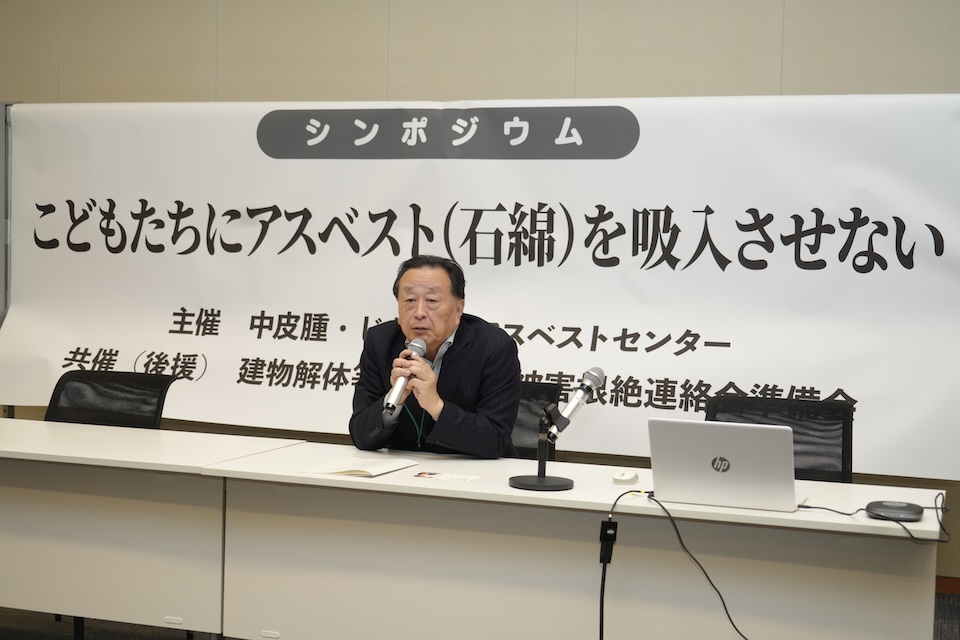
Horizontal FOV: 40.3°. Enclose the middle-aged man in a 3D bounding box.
[{"bbox_3d":[-0.077,0.438,3.946,0.500,1.270,0.660,2,2,21],"label":"middle-aged man"}]

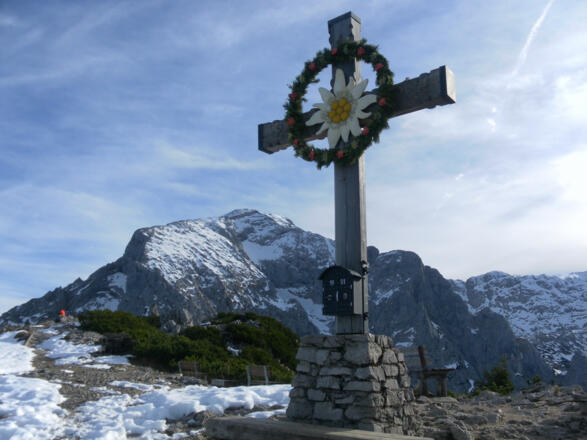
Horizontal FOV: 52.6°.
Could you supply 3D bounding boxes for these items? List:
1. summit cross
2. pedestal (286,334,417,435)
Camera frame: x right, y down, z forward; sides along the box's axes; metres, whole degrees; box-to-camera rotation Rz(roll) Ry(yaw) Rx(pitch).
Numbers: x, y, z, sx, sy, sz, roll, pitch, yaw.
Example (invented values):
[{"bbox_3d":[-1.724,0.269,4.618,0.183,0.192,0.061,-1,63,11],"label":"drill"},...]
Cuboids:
[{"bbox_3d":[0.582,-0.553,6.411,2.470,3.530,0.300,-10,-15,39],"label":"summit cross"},{"bbox_3d":[0.560,1.622,6.000,1.040,0.890,0.800,-10,-15,39],"label":"pedestal"}]

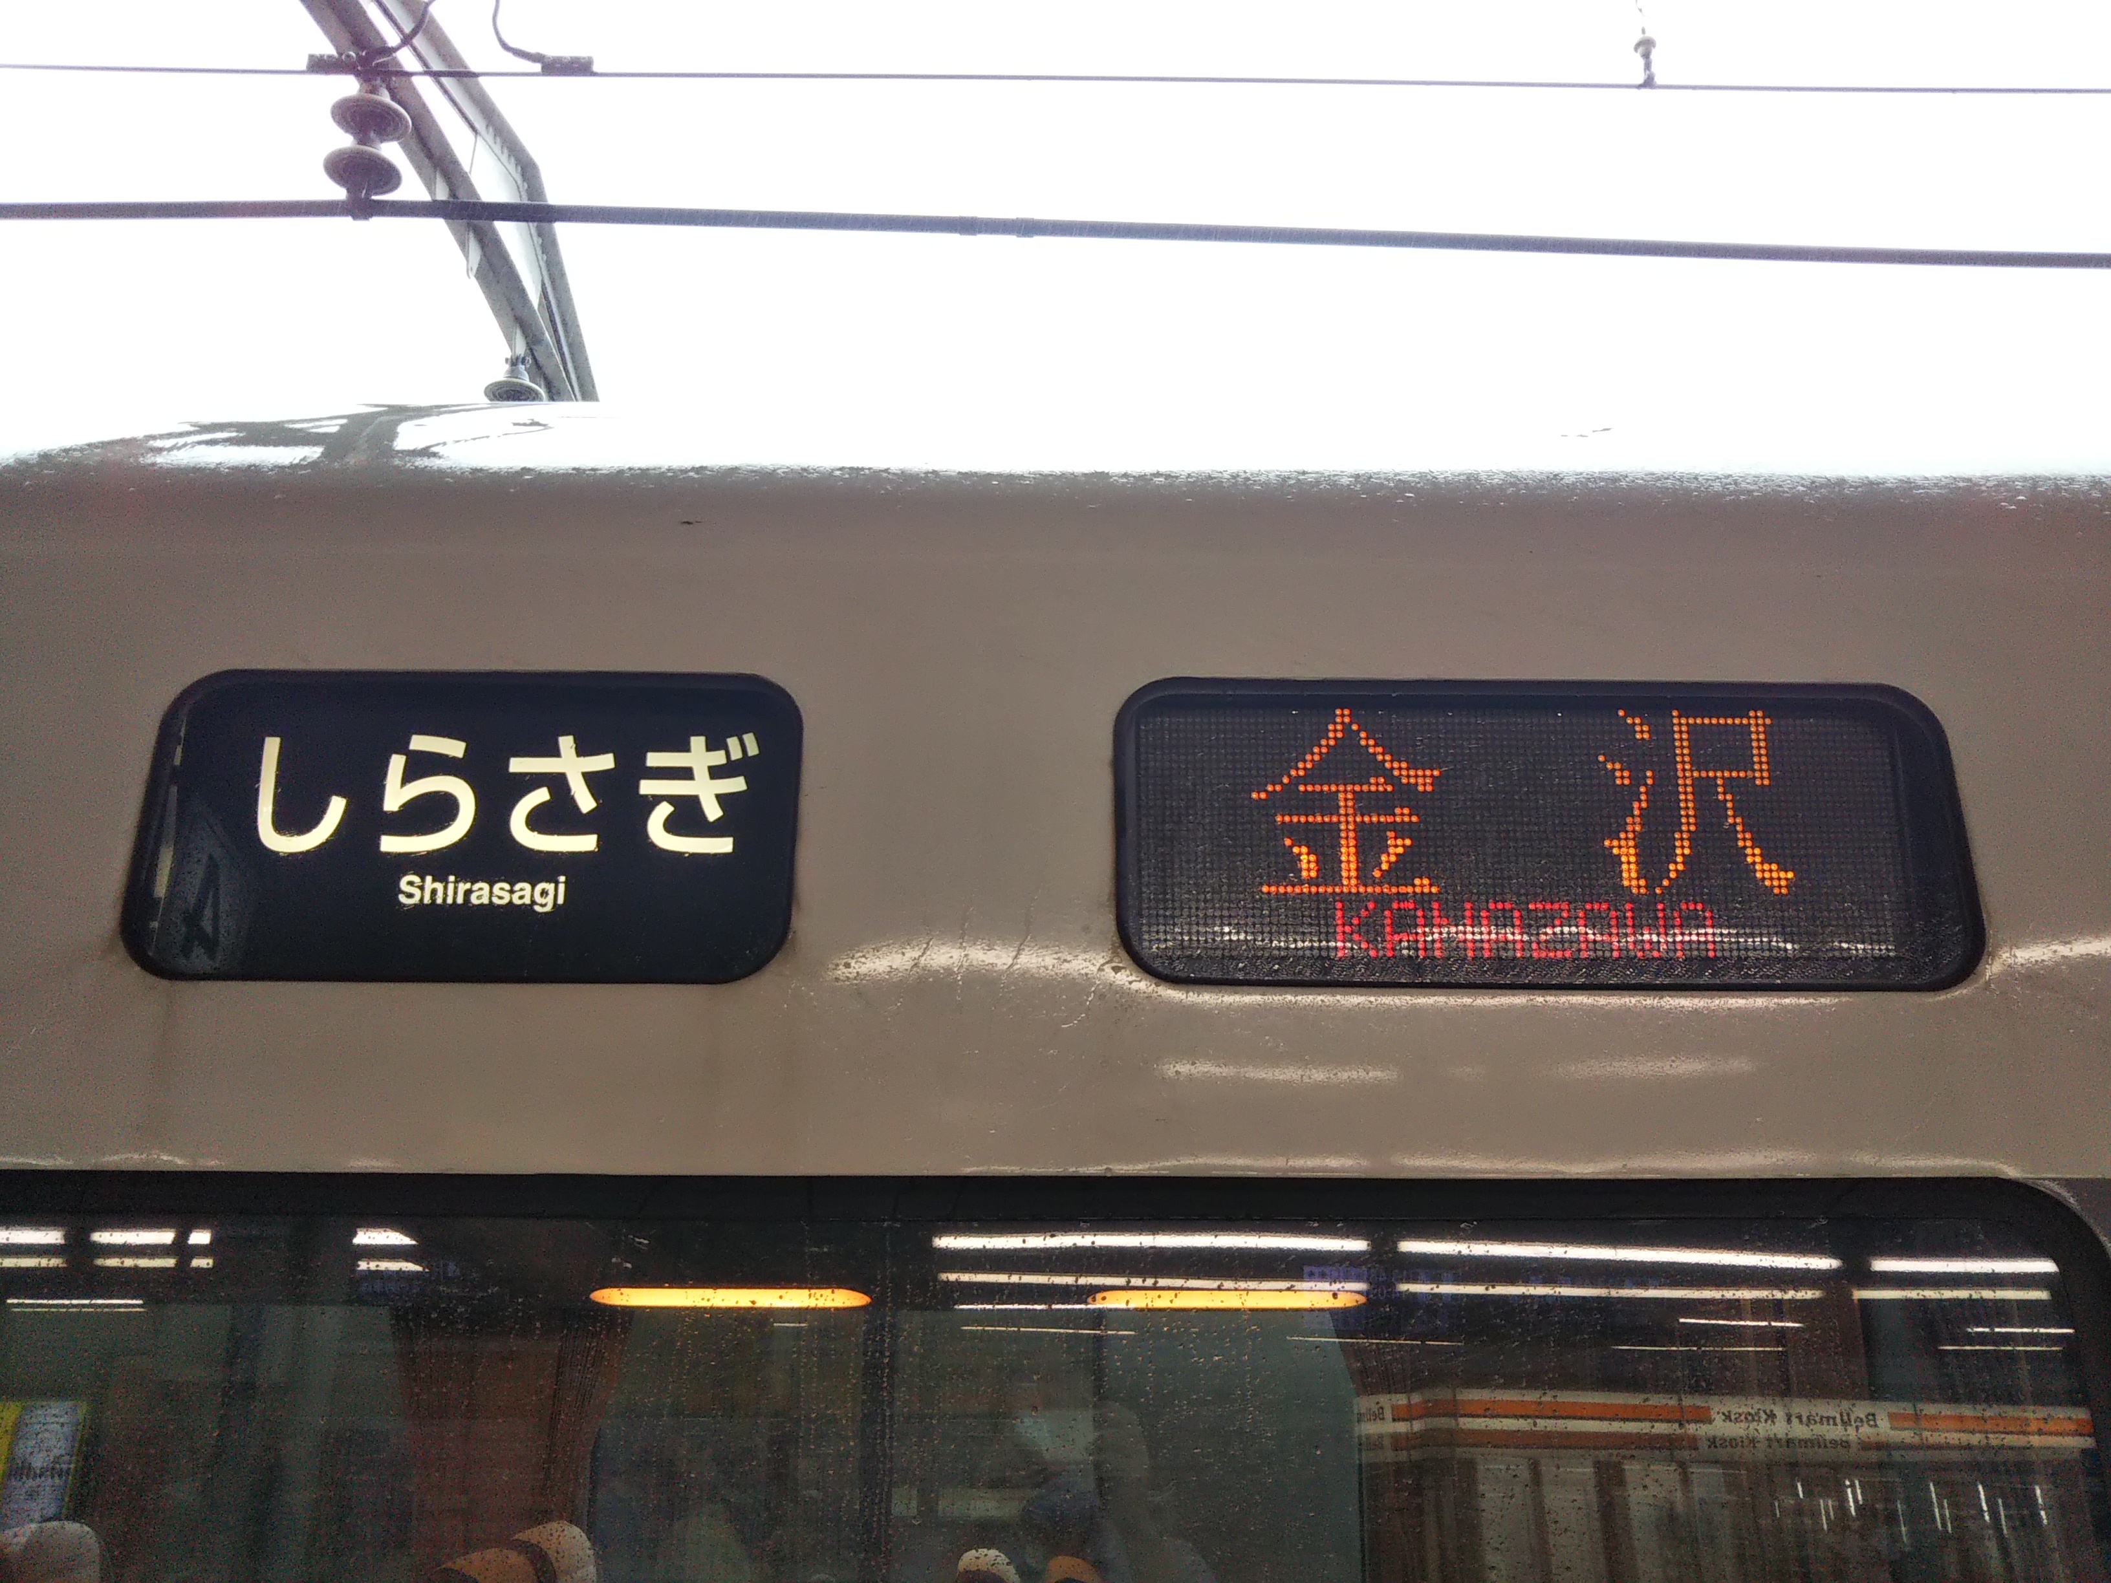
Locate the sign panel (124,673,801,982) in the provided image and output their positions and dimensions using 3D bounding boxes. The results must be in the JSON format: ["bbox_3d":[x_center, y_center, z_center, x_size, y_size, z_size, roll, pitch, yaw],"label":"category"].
[{"bbox_3d":[-0.415,0.028,1.311,0.465,0.238,0.050,0,-23,0],"label":"sign panel"}]

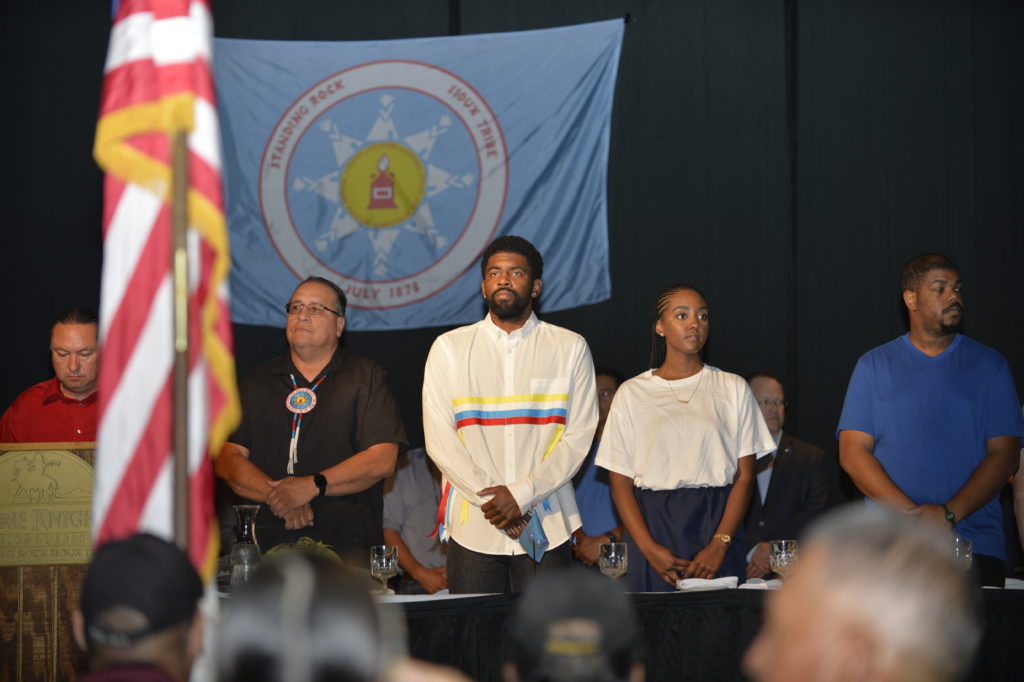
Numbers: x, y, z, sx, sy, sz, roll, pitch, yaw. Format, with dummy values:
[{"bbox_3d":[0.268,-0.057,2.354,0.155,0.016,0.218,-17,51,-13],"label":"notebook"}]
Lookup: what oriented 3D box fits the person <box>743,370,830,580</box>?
[{"bbox_3d":[0.989,1.005,12.250,0.540,1.750,0.340,-1,-4,5],"label":"person"}]

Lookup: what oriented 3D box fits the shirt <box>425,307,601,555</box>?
[{"bbox_3d":[-0.005,0.298,10.080,0.570,0.785,0.350,-1,-4,0],"label":"shirt"}]

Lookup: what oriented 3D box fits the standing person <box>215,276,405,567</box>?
[{"bbox_3d":[-0.649,0.672,10.080,0.620,1.760,0.420,-1,-4,8],"label":"standing person"}]

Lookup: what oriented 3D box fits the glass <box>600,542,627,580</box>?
[{"bbox_3d":[0.315,0.699,9.650,0.084,0.150,0.084,-1,-4,0],"label":"glass"}]

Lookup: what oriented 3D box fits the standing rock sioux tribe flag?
[{"bbox_3d":[-0.512,-0.671,12.750,1.880,1.240,0.080,-1,-4,0],"label":"standing rock sioux tribe flag"}]

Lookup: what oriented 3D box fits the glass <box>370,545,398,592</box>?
[{"bbox_3d":[-0.393,0.707,9.650,0.084,0.150,0.084,-1,-4,0],"label":"glass"}]

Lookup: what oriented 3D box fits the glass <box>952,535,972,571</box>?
[{"bbox_3d":[1.376,0.683,9.650,0.084,0.150,0.084,-1,-4,0],"label":"glass"}]

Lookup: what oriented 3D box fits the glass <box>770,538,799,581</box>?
[{"bbox_3d":[0.839,0.690,9.650,0.084,0.150,0.084,-1,-4,0],"label":"glass"}]

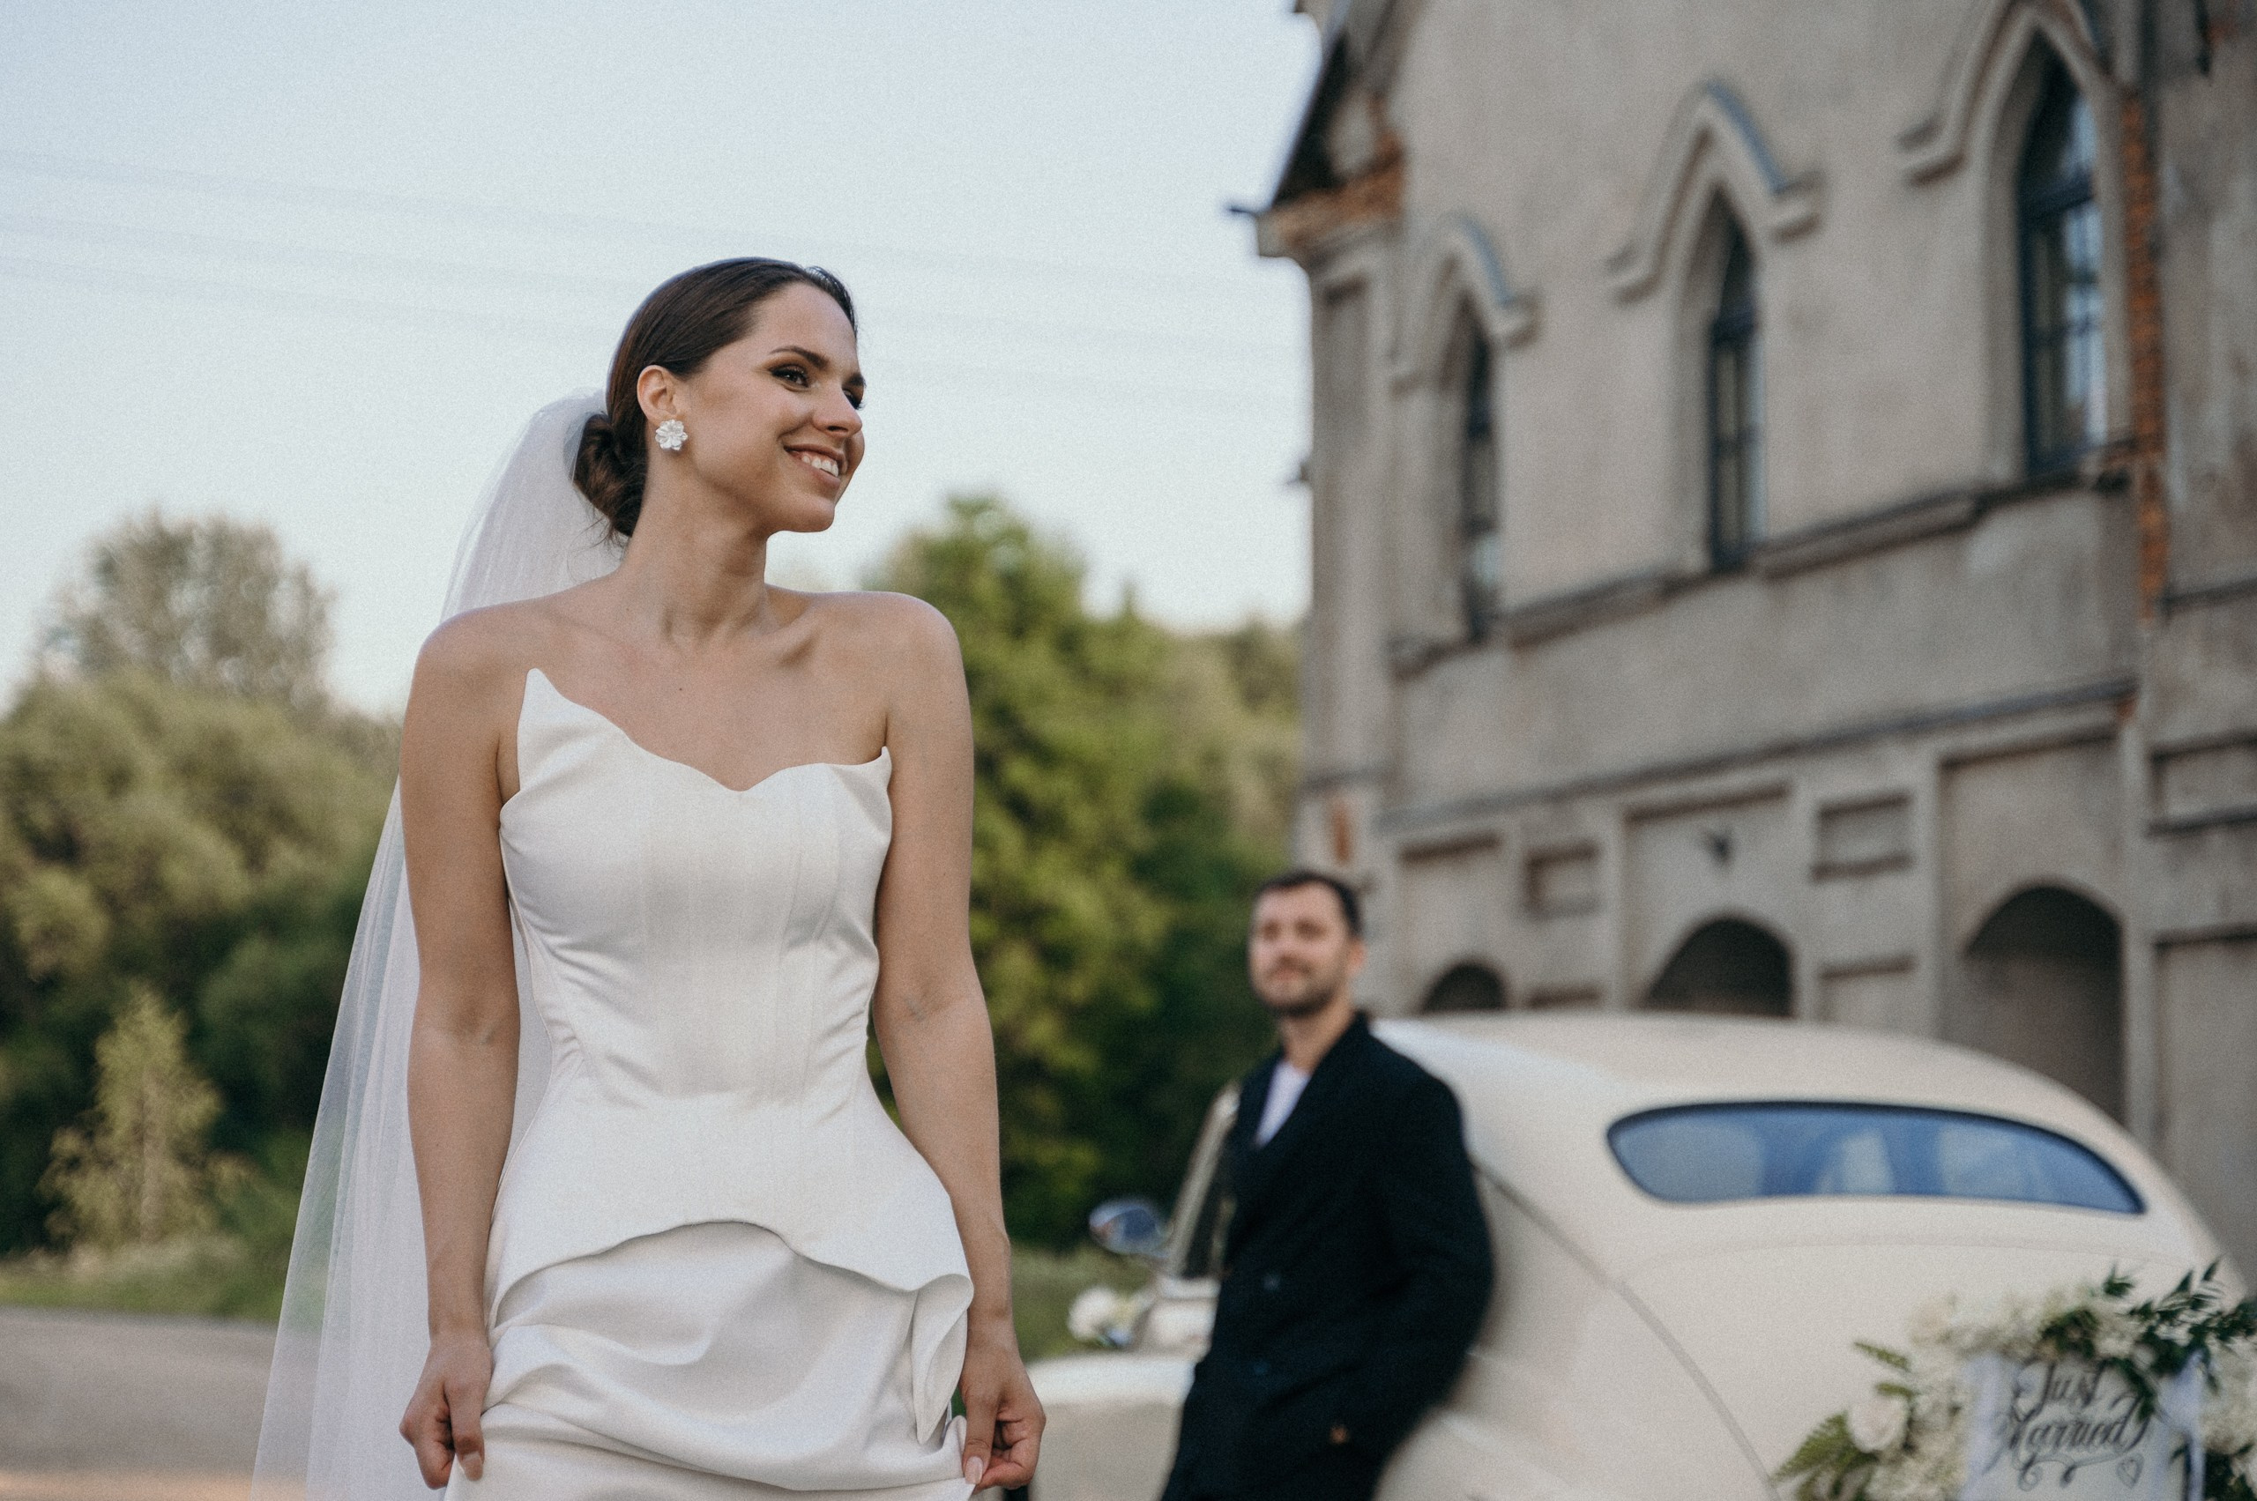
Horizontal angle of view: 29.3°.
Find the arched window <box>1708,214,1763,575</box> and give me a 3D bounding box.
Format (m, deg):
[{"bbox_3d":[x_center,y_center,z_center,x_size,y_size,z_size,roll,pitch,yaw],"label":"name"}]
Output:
[{"bbox_3d":[3.898,-2.339,27.013,0.200,2.280,1.080,2,-6,-20],"label":"arched window"}]

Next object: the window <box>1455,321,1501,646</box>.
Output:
[{"bbox_3d":[2.595,-1.984,30.545,0.200,2.280,1.080,2,-6,-20],"label":"window"}]

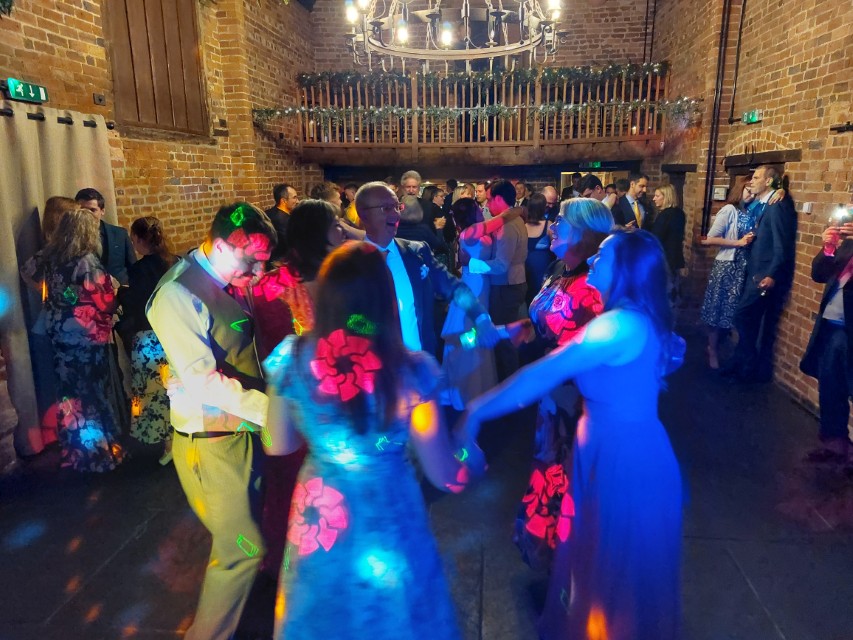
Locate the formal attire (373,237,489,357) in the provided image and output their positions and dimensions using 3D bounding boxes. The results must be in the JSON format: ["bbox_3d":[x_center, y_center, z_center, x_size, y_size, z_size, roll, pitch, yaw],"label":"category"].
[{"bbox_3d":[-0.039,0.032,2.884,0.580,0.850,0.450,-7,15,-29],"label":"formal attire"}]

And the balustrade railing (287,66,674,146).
[{"bbox_3d":[0.684,-2.806,7.816,4.956,0.948,0.200,2,13,9],"label":"balustrade railing"}]

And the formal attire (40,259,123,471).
[{"bbox_3d":[-2.088,0.196,3.589,0.460,1.310,0.380,-1,13,-6],"label":"formal attire"}]

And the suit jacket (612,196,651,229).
[{"bbox_3d":[2.299,-0.985,6.651,0.520,0.780,0.320,-4,14,-17],"label":"suit jacket"}]

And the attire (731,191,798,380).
[{"bbox_3d":[2.790,-0.271,5.052,0.470,1.540,0.470,-1,13,-6],"label":"attire"}]

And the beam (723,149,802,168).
[{"bbox_3d":[3.176,-1.523,5.667,0.130,0.130,1.767,2,13,9],"label":"beam"}]

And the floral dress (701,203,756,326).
[{"bbox_3d":[2.645,-0.485,5.176,0.420,1.100,0.440,6,14,23],"label":"floral dress"}]

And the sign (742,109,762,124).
[{"bbox_3d":[3.162,-1.995,5.797,0.090,0.150,0.420,2,13,9],"label":"sign"}]

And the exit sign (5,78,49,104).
[{"bbox_3d":[-2.568,-1.474,3.769,0.080,0.140,0.320,2,13,9],"label":"exit sign"}]

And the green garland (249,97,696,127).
[{"bbox_3d":[0.438,-2.250,6.354,4.719,0.260,0.200,2,13,9],"label":"green garland"}]

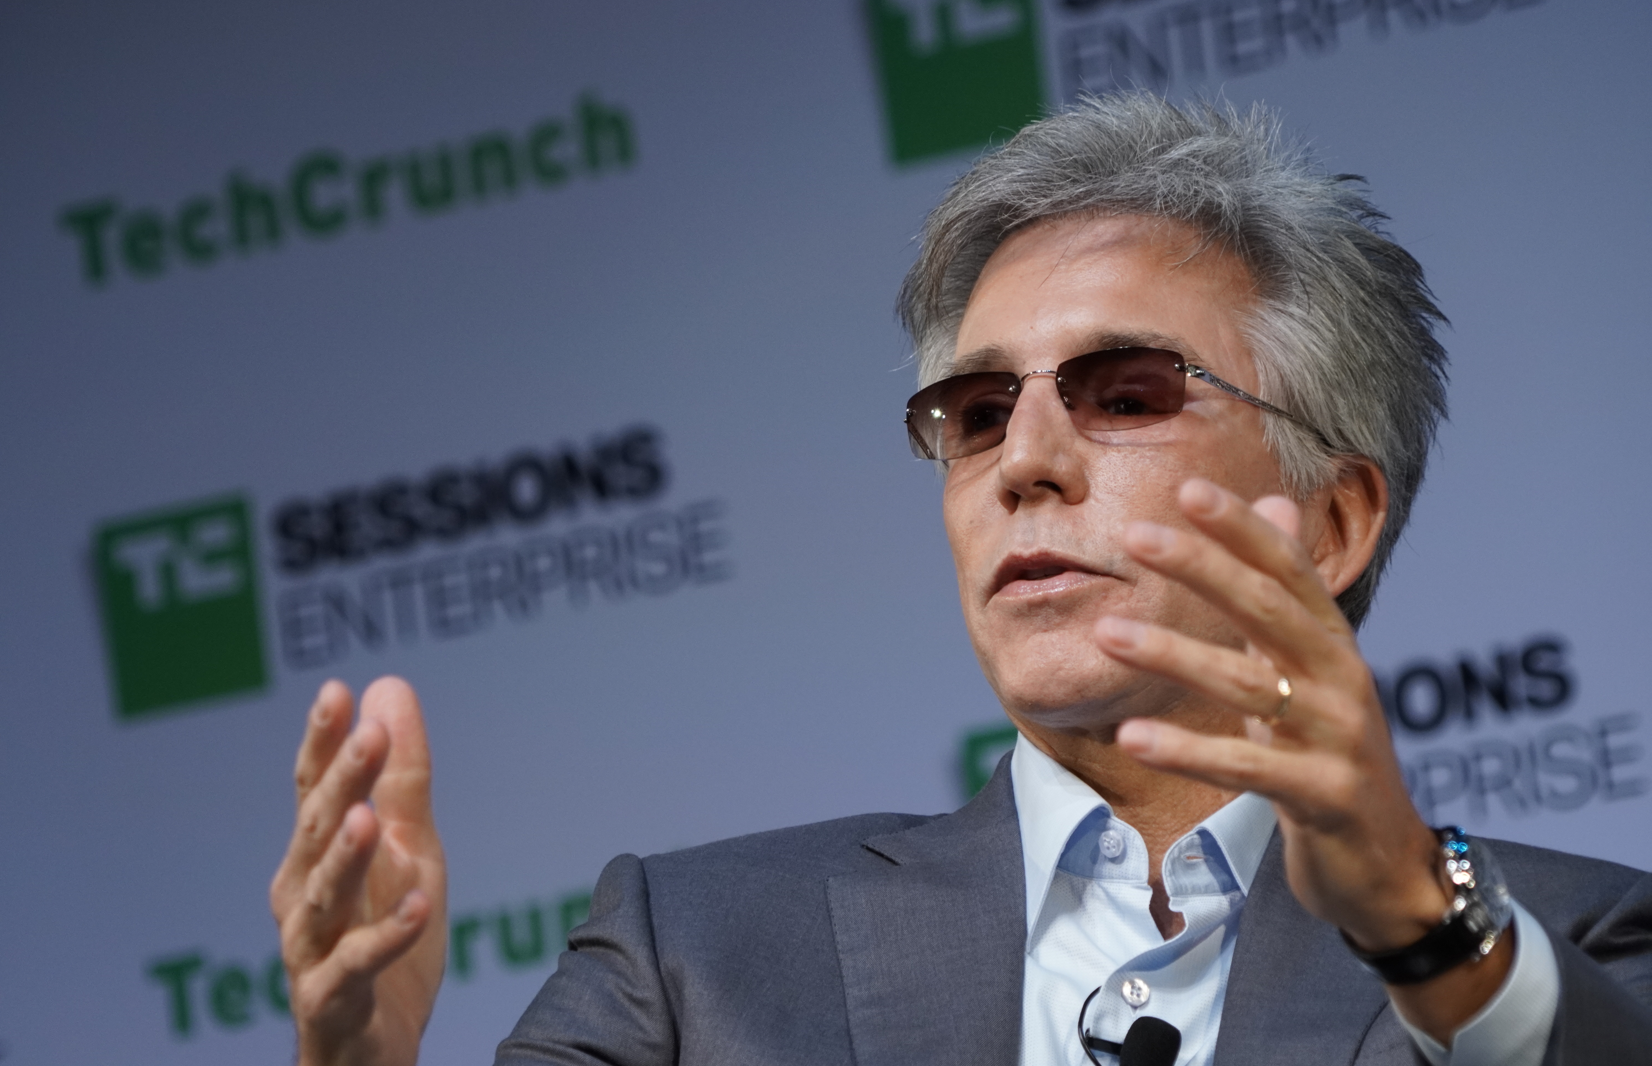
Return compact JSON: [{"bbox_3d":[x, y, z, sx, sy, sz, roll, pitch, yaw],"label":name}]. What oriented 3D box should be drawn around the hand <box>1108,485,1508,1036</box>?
[{"bbox_3d":[0.183,0.086,5.090,0.095,0.220,0.135,-22,7,30],"label":"hand"}]

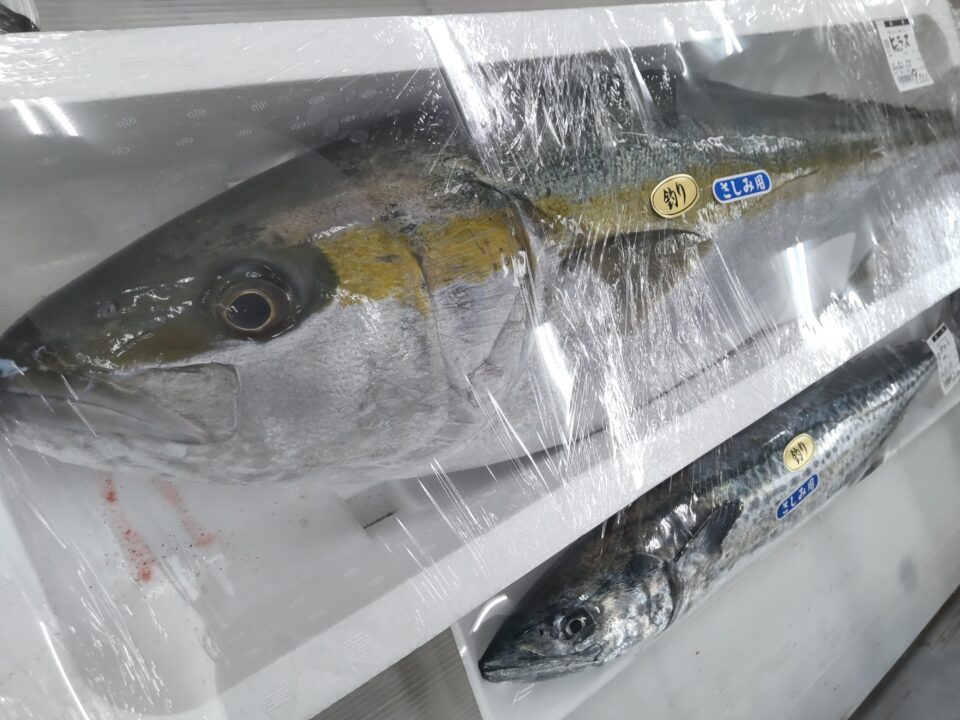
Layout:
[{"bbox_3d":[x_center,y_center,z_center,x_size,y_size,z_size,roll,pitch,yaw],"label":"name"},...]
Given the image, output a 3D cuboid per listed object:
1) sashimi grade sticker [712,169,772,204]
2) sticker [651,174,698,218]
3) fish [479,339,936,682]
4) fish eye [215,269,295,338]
[{"bbox_3d":[0.167,-0.110,0.422,0.061,0.002,0.018,-19,97,-32],"label":"sashimi grade sticker"},{"bbox_3d":[0.113,-0.096,0.388,0.043,0.002,0.024,-25,100,-31],"label":"sticker"},{"bbox_3d":[0.266,0.071,0.556,0.676,0.068,0.112,-22,99,-32],"label":"fish"},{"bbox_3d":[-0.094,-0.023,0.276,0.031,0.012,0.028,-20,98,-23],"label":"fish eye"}]

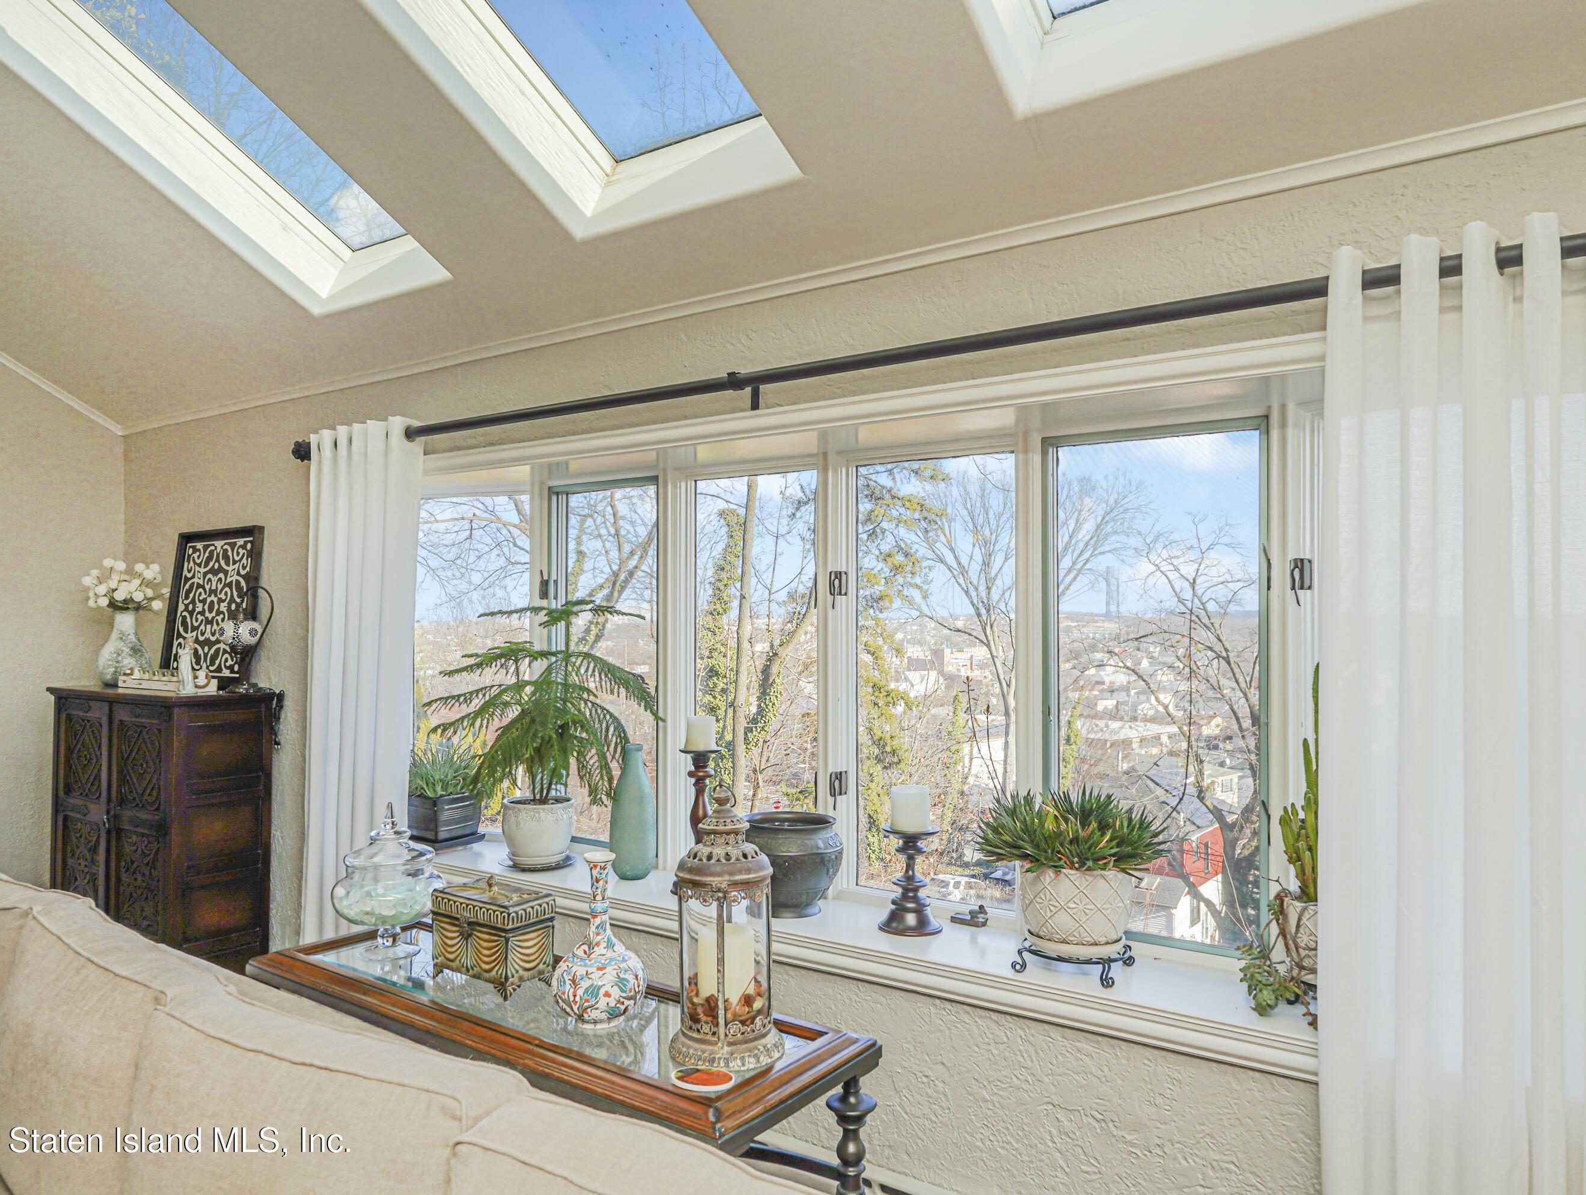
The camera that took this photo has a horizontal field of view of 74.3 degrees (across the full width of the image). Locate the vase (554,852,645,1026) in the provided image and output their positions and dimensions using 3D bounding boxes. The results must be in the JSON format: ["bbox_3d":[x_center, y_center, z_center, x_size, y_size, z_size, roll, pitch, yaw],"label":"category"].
[{"bbox_3d":[-0.362,0.637,1.960,0.176,0.307,0.176,0,-1,0],"label":"vase"}]

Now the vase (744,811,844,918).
[{"bbox_3d":[-0.008,0.734,2.872,0.290,0.243,0.290,0,-1,0],"label":"vase"}]

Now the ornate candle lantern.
[{"bbox_3d":[-0.116,0.561,1.831,0.197,0.454,0.197,0,-1,0],"label":"ornate candle lantern"}]

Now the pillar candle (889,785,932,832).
[{"bbox_3d":[0.306,0.548,2.707,0.099,0.101,0.099,0,-1,0],"label":"pillar candle"}]

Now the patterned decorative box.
[{"bbox_3d":[-0.620,0.692,2.165,0.235,0.205,0.130,-1,-1,34],"label":"patterned decorative box"}]

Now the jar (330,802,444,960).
[{"bbox_3d":[-0.906,0.630,2.351,0.250,0.335,0.250,0,-1,0],"label":"jar"}]

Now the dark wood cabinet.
[{"bbox_3d":[-2.478,0.978,4.101,0.930,1.232,0.410,-1,-1,34],"label":"dark wood cabinet"}]

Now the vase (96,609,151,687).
[{"bbox_3d":[-2.796,0.208,4.370,0.228,0.319,0.228,-1,-1,34],"label":"vase"}]

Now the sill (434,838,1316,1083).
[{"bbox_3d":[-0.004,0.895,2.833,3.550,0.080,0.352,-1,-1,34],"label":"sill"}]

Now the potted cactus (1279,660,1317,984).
[{"bbox_3d":[1.115,0.452,2.126,0.250,0.680,0.250,-1,-1,34],"label":"potted cactus"}]

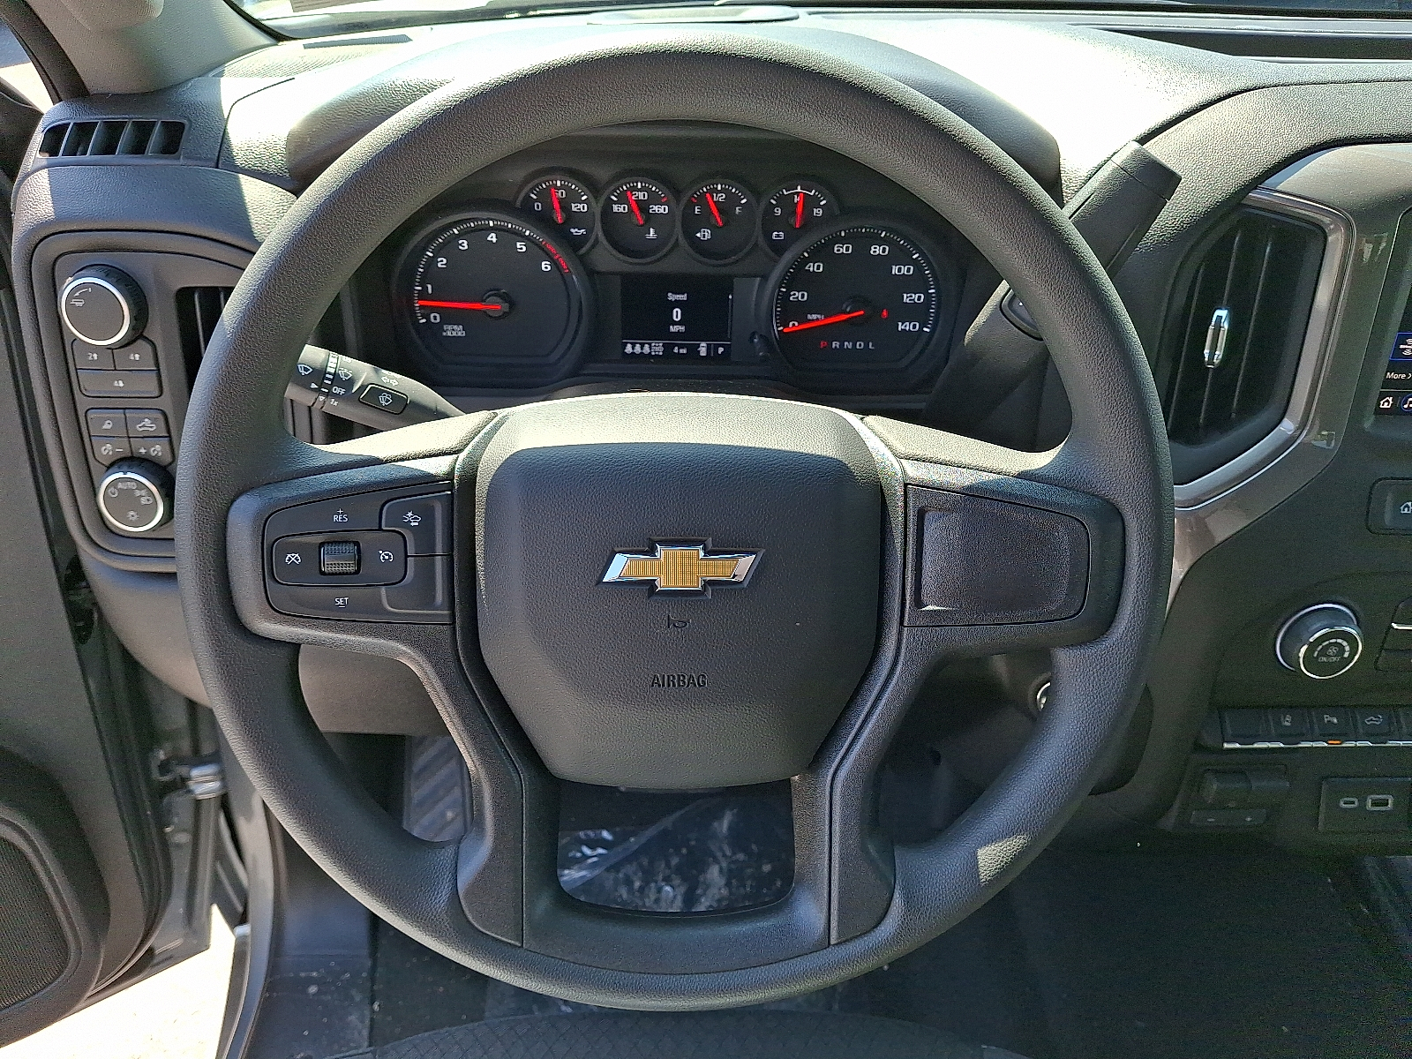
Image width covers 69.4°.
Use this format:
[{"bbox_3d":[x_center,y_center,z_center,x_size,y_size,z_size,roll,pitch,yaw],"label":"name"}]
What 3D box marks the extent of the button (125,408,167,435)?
[{"bbox_3d":[-0.332,-0.064,0.607,0.024,0.017,0.008,0,19,0],"label":"button"}]

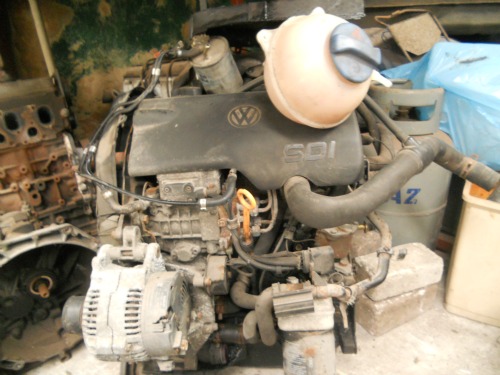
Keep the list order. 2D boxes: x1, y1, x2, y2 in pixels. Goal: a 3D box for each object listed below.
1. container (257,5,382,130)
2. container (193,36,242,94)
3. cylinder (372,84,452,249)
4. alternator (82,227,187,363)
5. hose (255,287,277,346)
[{"bbox_3d":[0.102,-0.166,0.544,0.158,0.158,0.172,14,-6,-24],"label":"container"},{"bbox_3d":[-0.065,-0.252,0.823,0.086,0.125,0.086,-11,54,16],"label":"container"},{"bbox_3d":[0.396,-0.010,1.107,0.300,0.560,0.300,4,21,18],"label":"cylinder"},{"bbox_3d":[-0.178,0.170,0.612,0.168,0.185,0.150,-2,20,3],"label":"alternator"},{"bbox_3d":[0.027,0.223,0.675,0.036,0.110,0.045,-3,20,0],"label":"hose"}]

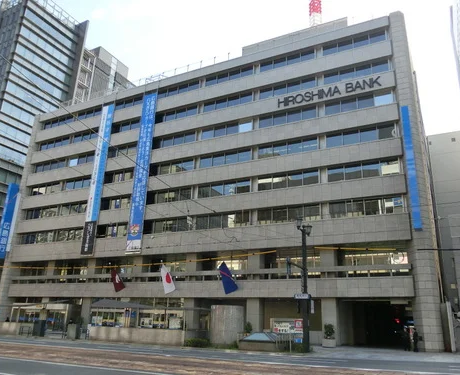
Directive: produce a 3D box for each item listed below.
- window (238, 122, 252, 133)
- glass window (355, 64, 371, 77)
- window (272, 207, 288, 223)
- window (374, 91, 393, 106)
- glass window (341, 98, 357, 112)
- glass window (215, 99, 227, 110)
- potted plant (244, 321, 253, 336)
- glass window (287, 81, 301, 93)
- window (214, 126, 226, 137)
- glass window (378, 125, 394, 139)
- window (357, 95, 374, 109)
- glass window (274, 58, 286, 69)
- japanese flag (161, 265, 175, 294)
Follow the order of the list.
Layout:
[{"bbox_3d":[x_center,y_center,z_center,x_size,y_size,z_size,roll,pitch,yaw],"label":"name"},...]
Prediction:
[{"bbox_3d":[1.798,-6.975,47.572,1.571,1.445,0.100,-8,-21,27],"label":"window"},{"bbox_3d":[13.185,-11.470,41.470,1.546,1.427,0.150,-8,-21,27],"label":"glass window"},{"bbox_3d":[4.681,2.596,38.562,1.454,1.425,0.150,-8,-21,27],"label":"window"},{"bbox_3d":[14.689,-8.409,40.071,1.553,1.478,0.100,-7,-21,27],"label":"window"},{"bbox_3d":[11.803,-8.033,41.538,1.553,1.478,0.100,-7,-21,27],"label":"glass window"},{"bbox_3d":[-1.003,-9.602,48.818,1.535,1.443,0.150,-7,-21,27],"label":"glass window"},{"bbox_3d":[1.564,12.458,36.219,0.950,1.662,0.950,2,-19,1],"label":"potted plant"},{"bbox_3d":[7.262,-11.168,47.465,1.620,1.566,0.100,-8,-21,27],"label":"glass window"},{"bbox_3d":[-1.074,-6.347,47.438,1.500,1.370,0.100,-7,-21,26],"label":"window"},{"bbox_3d":[14.376,-5.086,38.561,1.512,1.551,0.150,-7,-21,27],"label":"glass window"},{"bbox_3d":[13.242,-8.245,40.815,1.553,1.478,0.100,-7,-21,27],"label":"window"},{"bbox_3d":[5.498,-13.734,46.530,1.520,1.334,0.150,-8,-21,27],"label":"glass window"},{"bbox_3d":[-6.213,9.379,42.333,0.350,2.920,2.710,-7,-21,26],"label":"japanese flag"}]

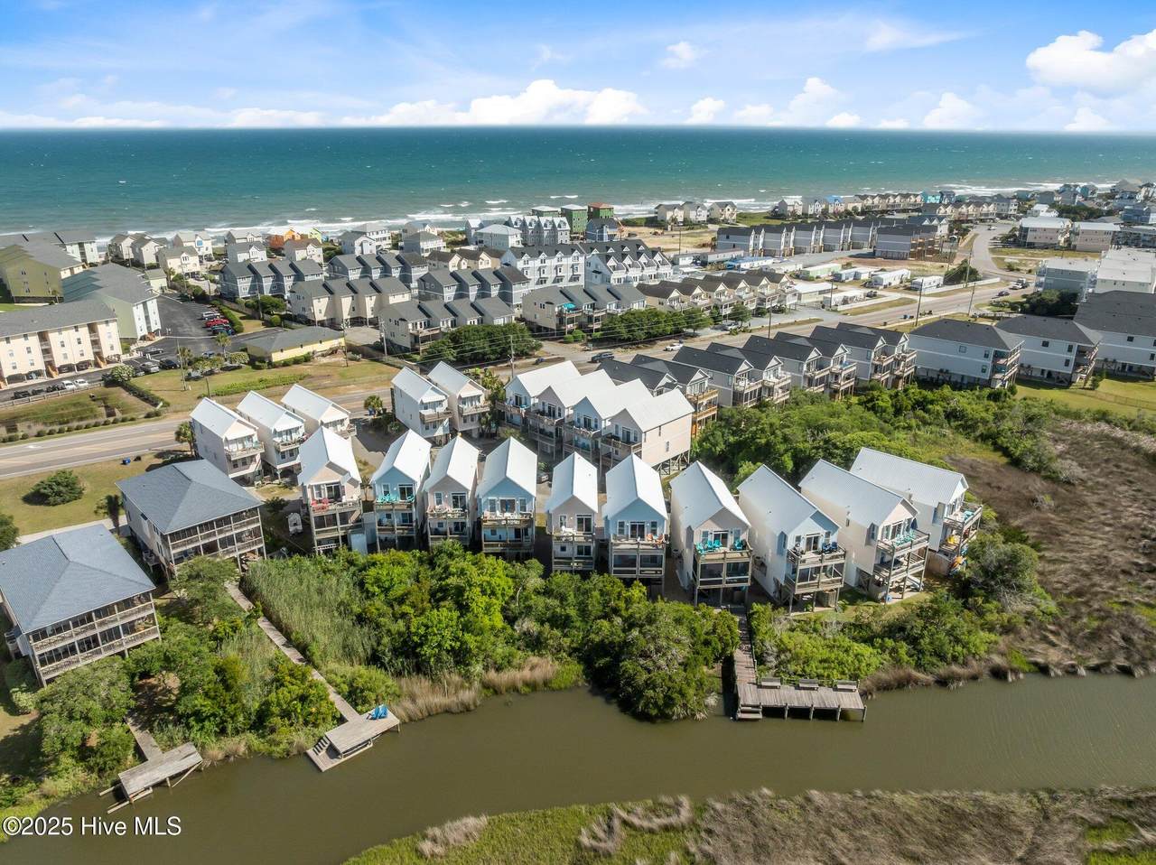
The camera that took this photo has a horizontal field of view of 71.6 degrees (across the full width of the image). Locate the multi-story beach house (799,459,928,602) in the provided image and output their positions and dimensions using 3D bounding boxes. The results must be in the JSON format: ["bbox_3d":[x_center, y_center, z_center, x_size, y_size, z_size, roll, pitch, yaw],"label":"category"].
[{"bbox_3d":[32.700,10.870,92.930,6.400,11.500,14.000,-11,24,-27],"label":"multi-story beach house"}]

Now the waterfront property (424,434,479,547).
[{"bbox_3d":[-15.159,7.956,98.569,5.341,10.544,14.153,-1,21,-3],"label":"waterfront property"}]

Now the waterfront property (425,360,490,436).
[{"bbox_3d":[-19.950,-5.000,134.500,5.250,10.900,13.700,-12,24,-30],"label":"waterfront property"}]

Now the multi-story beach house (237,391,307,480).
[{"bbox_3d":[-44.688,0.426,118.213,4.986,10.331,13.562,-18,28,-40],"label":"multi-story beach house"}]

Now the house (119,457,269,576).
[{"bbox_3d":[-46.160,9.910,95.700,10.700,10.700,17.700,-19,28,-40],"label":"house"}]

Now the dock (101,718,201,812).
[{"bbox_3d":[-36.168,26.881,66.166,7.000,1.200,9.400,-19,28,-40],"label":"dock"}]

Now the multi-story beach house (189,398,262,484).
[{"bbox_3d":[-50.900,1.800,116.700,5.300,10.800,14.000,-18,28,-40],"label":"multi-story beach house"}]

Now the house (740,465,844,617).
[{"bbox_3d":[23.533,11.394,89.424,6.393,10.964,14.040,-5,22,-14],"label":"house"}]

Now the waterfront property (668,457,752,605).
[{"bbox_3d":[14.784,11.066,90.208,6.393,10.947,14.244,-2,21,-5],"label":"waterfront property"}]

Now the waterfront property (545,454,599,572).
[{"bbox_3d":[-0.381,9.952,93.482,5.341,10.568,14.261,0,21,0],"label":"waterfront property"}]

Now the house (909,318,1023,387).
[{"bbox_3d":[79.300,-16.650,164.400,19.300,12.000,10.400,18,27,38],"label":"house"}]

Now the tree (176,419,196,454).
[{"bbox_3d":[-59.956,0.958,123.273,2.900,5.600,2.900,0,21,0],"label":"tree"}]

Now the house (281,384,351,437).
[{"bbox_3d":[-39.162,-0.764,121.372,4.986,10.340,13.885,-18,28,-39],"label":"house"}]

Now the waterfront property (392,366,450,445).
[{"bbox_3d":[-25.500,-3.850,131.500,5.200,10.900,13.700,-12,24,-30],"label":"waterfront property"}]

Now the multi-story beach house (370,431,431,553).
[{"bbox_3d":[-21.660,7.198,100.142,5.341,10.784,13.933,-1,21,-2],"label":"multi-story beach house"}]

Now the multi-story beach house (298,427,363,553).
[{"bbox_3d":[-30.601,7.000,99.954,6.393,11.219,14.802,-7,22,-19],"label":"multi-story beach house"}]

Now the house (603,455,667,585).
[{"bbox_3d":[6.650,10.550,93.200,6.400,11.600,14.000,1,21,1],"label":"house"}]

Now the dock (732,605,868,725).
[{"bbox_3d":[20.841,22.666,80.020,11.500,2.500,15.900,1,21,3],"label":"dock"}]

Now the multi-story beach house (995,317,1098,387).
[{"bbox_3d":[97.000,-17.800,167.300,19.300,12.100,10.300,17,27,37],"label":"multi-story beach house"}]

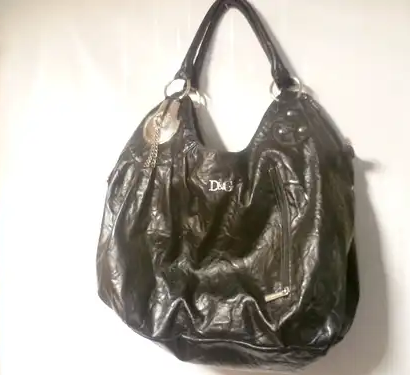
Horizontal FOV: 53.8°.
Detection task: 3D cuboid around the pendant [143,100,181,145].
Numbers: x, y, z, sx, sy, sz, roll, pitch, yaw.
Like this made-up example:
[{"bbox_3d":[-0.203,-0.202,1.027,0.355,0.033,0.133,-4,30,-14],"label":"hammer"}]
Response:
[{"bbox_3d":[-0.070,-0.107,0.665,0.061,0.070,0.012,2,-6,11],"label":"pendant"}]

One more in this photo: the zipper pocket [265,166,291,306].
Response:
[{"bbox_3d":[0.113,0.071,0.620,0.034,0.205,0.020,-4,-7,6],"label":"zipper pocket"}]

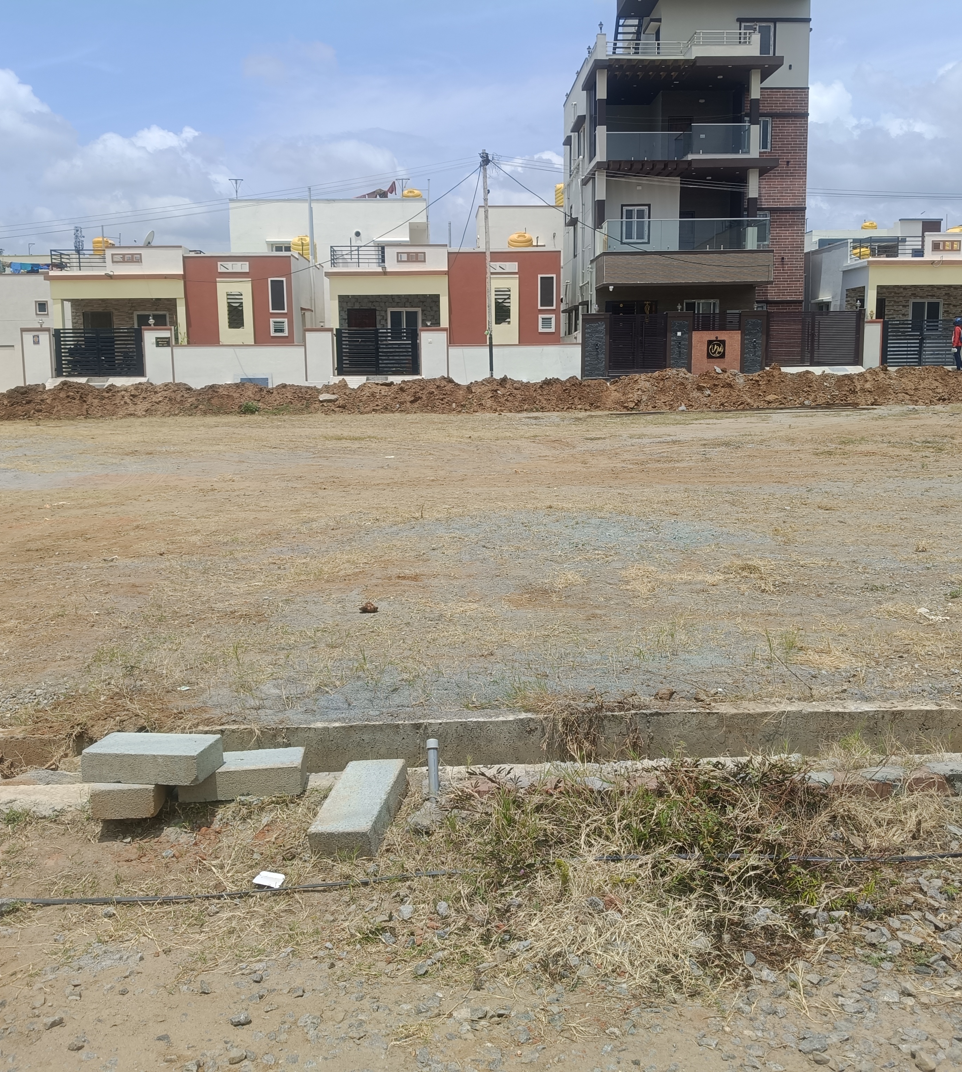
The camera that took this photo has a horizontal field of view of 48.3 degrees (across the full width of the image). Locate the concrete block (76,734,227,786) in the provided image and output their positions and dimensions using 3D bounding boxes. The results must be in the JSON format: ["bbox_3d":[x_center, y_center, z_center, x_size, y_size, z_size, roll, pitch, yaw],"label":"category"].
[{"bbox_3d":[-1.094,0.743,3.591,0.402,0.098,0.202,-1,8,10],"label":"concrete block"}]

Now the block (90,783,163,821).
[{"bbox_3d":[-1.167,0.833,3.643,0.200,0.098,0.406,-2,9,-6],"label":"block"}]

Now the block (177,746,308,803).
[{"bbox_3d":[-0.812,0.819,3.681,0.409,0.098,0.201,-3,8,-4],"label":"block"}]

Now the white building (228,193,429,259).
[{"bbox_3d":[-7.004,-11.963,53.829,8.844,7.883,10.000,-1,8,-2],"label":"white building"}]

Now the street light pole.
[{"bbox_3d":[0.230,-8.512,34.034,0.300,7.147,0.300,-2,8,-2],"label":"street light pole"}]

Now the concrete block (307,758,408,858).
[{"bbox_3d":[-0.390,0.884,3.502,0.201,0.098,0.408,-4,19,14],"label":"concrete block"}]

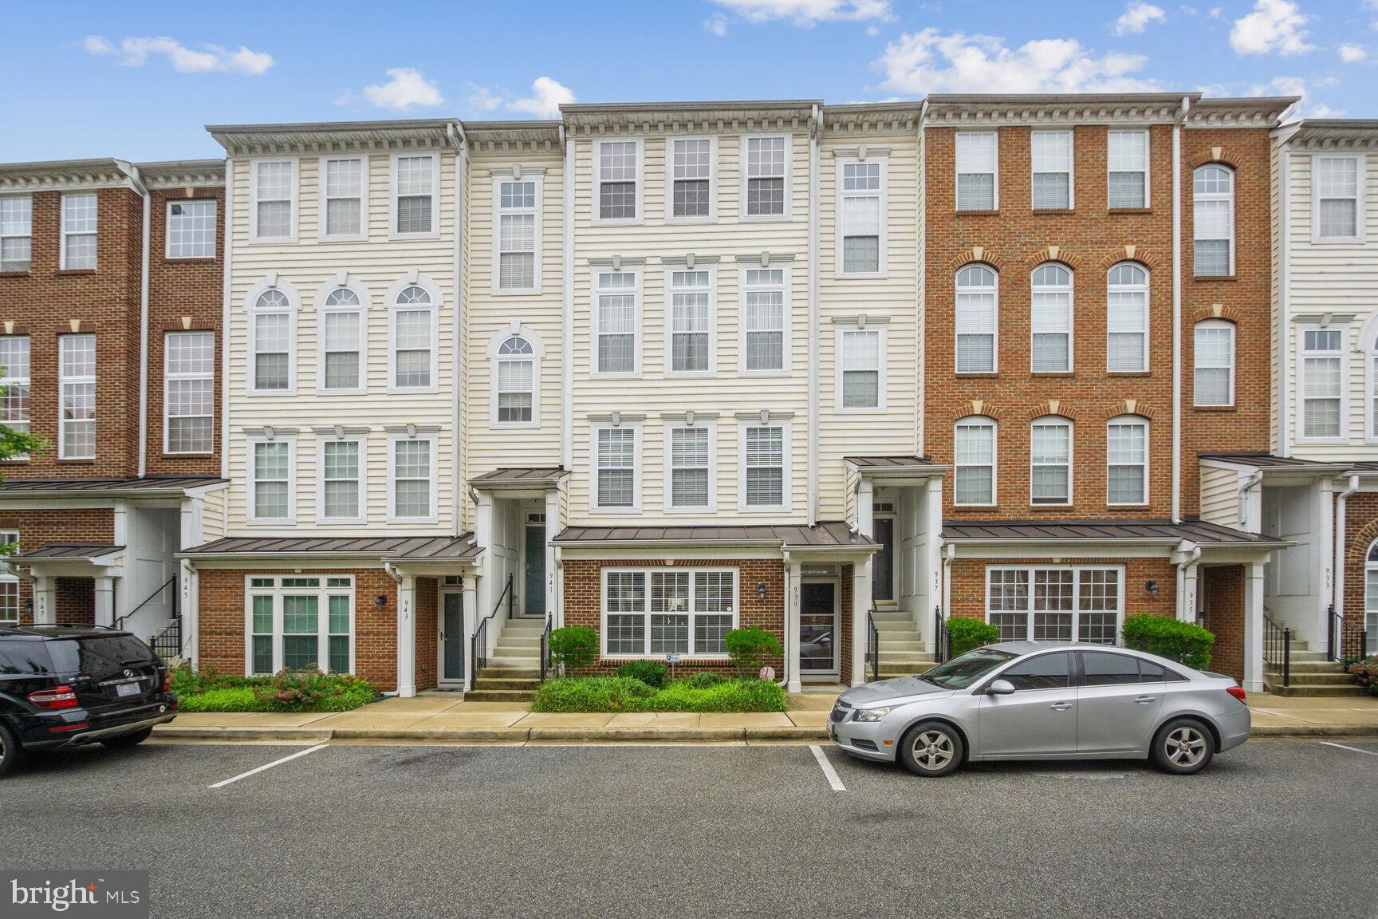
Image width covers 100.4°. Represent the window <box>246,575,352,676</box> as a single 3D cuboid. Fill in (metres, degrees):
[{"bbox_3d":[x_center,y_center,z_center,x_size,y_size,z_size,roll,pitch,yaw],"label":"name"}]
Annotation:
[{"bbox_3d":[-7.897,3.376,11.650,2.184,2.076,0.120,0,-1,2],"label":"window"}]

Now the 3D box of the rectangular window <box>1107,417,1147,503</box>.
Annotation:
[{"bbox_3d":[9.017,0.022,11.800,0.841,1.837,0.100,0,-1,2],"label":"rectangular window"}]

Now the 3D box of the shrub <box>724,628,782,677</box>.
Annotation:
[{"bbox_3d":[1.171,3.545,10.500,0.980,0.940,0.900,0,-1,2],"label":"shrub"}]

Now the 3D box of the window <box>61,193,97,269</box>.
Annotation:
[{"bbox_3d":[-14.016,-5.243,13.200,0.854,1.721,0.120,0,0,3],"label":"window"}]

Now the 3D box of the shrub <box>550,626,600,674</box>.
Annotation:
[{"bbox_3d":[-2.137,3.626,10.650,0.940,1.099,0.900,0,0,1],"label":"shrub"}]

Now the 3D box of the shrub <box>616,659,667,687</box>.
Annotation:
[{"bbox_3d":[-0.860,3.930,10.400,0.930,0.600,0.800,0,-4,2],"label":"shrub"}]

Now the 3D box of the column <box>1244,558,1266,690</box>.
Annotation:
[{"bbox_3d":[10.480,3.110,10.650,0.260,2.420,0.260,0,-4,2],"label":"column"}]

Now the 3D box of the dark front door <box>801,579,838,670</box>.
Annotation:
[{"bbox_3d":[2.700,3.541,12.100,0.880,1.980,0.100,0,-1,2],"label":"dark front door"}]

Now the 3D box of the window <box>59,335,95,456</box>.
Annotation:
[{"bbox_3d":[-13.805,-1.409,12.950,0.826,2.818,0.100,0,-1,2],"label":"window"}]

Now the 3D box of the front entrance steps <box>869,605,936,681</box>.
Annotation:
[{"bbox_3d":[4.259,3.753,11.500,1.350,1.150,1.800,0,-1,2],"label":"front entrance steps"}]

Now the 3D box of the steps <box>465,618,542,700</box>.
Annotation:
[{"bbox_3d":[-3.330,3.880,11.250,1.500,1.200,1.900,0,-4,2],"label":"steps"}]

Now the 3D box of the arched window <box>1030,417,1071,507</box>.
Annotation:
[{"bbox_3d":[7.450,0.020,11.800,0.850,1.830,0.130,0,-4,2],"label":"arched window"}]

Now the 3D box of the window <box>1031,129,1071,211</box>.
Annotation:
[{"bbox_3d":[7.653,-6.104,12.120,0.875,1.660,0.120,0,0,1],"label":"window"}]

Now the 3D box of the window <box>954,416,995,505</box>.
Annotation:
[{"bbox_3d":[6.059,0.029,12.170,0.890,1.883,0.120,0,0,1],"label":"window"}]

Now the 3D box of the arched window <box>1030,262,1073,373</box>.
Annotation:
[{"bbox_3d":[7.659,-2.990,12.120,0.886,2.319,0.120,0,0,1],"label":"arched window"}]

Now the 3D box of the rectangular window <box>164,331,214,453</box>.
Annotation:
[{"bbox_3d":[-11.508,-1.544,13.220,1.153,2.815,0.100,0,-1,2],"label":"rectangular window"}]

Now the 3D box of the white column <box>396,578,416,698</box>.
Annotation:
[{"bbox_3d":[-5.370,3.350,10.900,0.260,2.330,0.260,0,-4,2],"label":"white column"}]

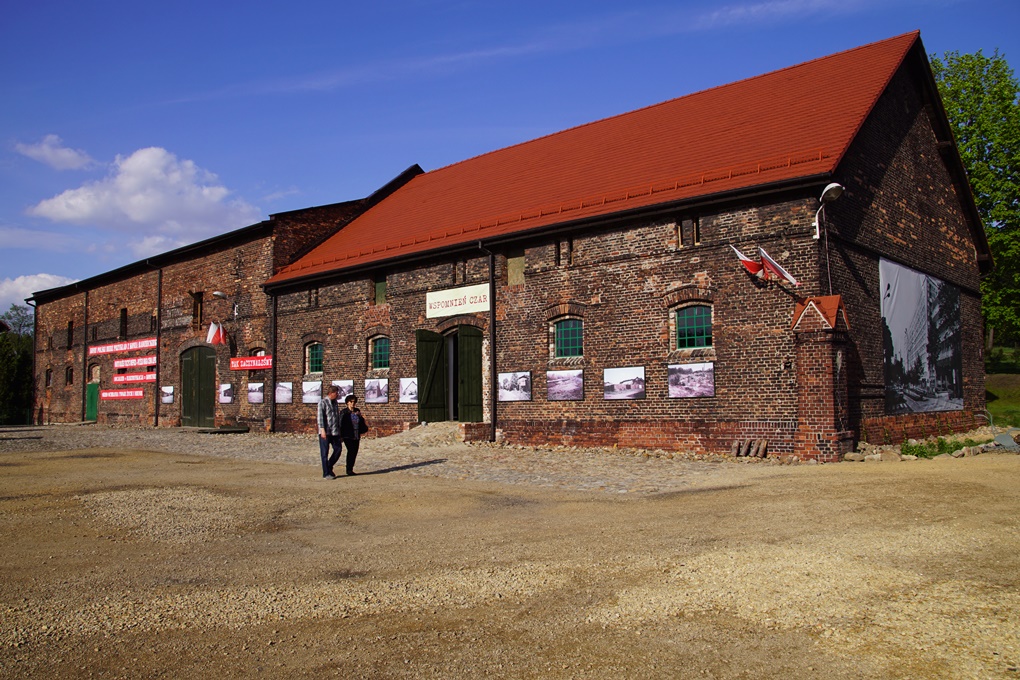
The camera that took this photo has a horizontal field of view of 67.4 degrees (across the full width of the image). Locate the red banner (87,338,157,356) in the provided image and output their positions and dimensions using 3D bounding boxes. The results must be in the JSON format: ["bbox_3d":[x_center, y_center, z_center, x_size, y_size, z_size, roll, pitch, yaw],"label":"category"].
[{"bbox_3d":[-21.060,0.418,41.396,8.750,0.500,0.050,-4,-6,41],"label":"red banner"}]

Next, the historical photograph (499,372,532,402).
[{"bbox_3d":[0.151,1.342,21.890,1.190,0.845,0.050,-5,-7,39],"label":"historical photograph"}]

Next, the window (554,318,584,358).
[{"bbox_3d":[1.674,-0.056,21.018,0.971,1.036,0.120,-5,-7,39],"label":"window"}]

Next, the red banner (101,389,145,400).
[{"bbox_3d":[-20.852,2.963,41.059,5.440,0.490,0.050,-4,-6,41],"label":"red banner"}]

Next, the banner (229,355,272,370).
[{"bbox_3d":[-10.292,0.927,30.510,3.174,0.483,0.040,-5,-7,41],"label":"banner"}]

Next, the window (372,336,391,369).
[{"bbox_3d":[-4.565,0.459,27.291,1.180,1.260,0.250,-4,-6,41],"label":"window"}]

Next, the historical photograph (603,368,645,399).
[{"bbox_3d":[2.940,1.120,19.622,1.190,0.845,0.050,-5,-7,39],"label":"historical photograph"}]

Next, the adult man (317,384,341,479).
[{"bbox_3d":[-3.340,1.718,14.226,0.420,1.706,0.500,-5,-7,42],"label":"adult man"}]

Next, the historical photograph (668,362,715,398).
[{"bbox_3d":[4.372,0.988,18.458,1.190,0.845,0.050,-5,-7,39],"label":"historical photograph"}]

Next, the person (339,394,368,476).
[{"bbox_3d":[-3.120,1.888,15.200,0.380,1.590,0.520,-4,-5,37],"label":"person"}]

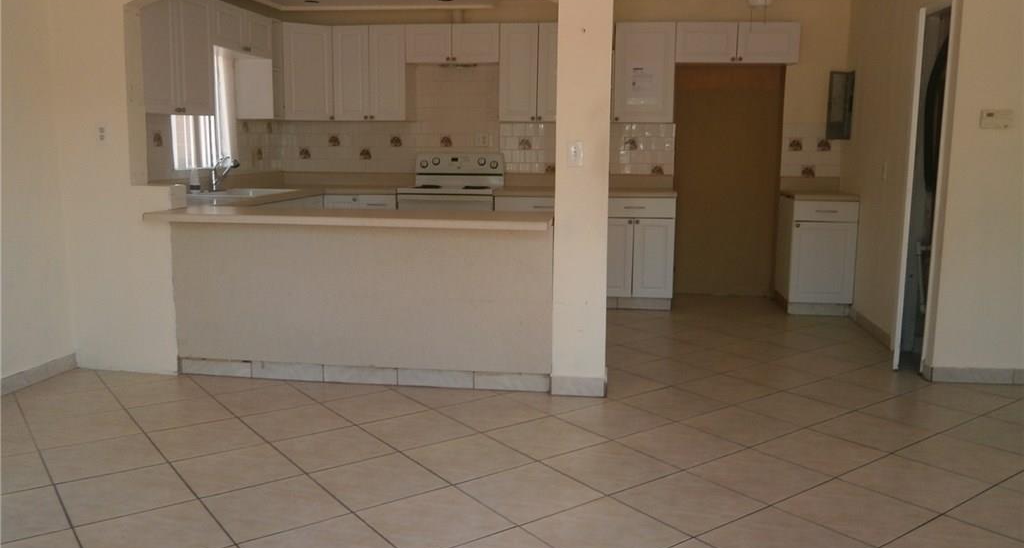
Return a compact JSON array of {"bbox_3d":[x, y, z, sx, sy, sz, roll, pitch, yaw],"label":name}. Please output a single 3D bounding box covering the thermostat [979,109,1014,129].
[{"bbox_3d":[2.495,-0.796,3.966,0.157,0.098,0.029,2,9,7],"label":"thermostat"}]

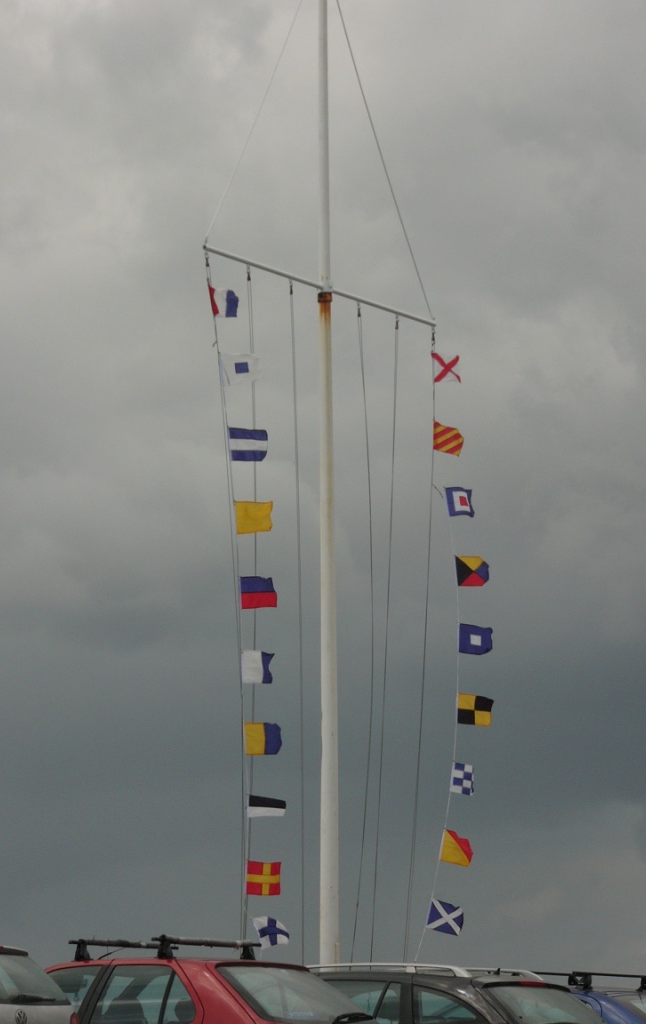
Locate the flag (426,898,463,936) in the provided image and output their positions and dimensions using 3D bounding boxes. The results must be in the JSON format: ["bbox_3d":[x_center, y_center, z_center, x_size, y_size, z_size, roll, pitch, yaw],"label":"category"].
[{"bbox_3d":[1.348,4.481,39.556,0.365,0.359,0.070,13,-9,2],"label":"flag"}]

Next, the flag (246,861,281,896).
[{"bbox_3d":[-0.612,3.795,37.115,0.353,0.342,0.070,0,-10,0],"label":"flag"}]

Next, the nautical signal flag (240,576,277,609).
[{"bbox_3d":[-0.644,0.804,35.744,0.363,0.320,0.070,1,-9,-8],"label":"nautical signal flag"}]

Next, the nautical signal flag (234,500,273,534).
[{"bbox_3d":[-0.722,0.058,37.472,0.393,0.340,0.070,-2,-10,0],"label":"nautical signal flag"}]

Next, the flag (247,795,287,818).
[{"bbox_3d":[-0.577,3.059,37.185,0.395,0.234,0.070,2,-10,0],"label":"flag"}]

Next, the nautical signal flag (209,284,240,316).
[{"bbox_3d":[-0.991,-2.129,36.024,0.307,0.313,0.070,1,-9,-10],"label":"nautical signal flag"}]

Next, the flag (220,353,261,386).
[{"bbox_3d":[-0.867,-1.503,37.623,0.420,0.342,0.070,-5,-10,-1],"label":"flag"}]

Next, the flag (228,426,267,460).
[{"bbox_3d":[-0.781,-0.719,37.547,0.404,0.346,0.070,-3,-10,-1],"label":"flag"}]

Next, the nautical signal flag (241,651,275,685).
[{"bbox_3d":[-0.652,1.548,35.621,0.332,0.329,0.070,1,-9,-8],"label":"nautical signal flag"}]

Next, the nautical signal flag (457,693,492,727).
[{"bbox_3d":[1.647,2.133,38.664,0.385,0.346,0.070,4,-10,-9],"label":"nautical signal flag"}]

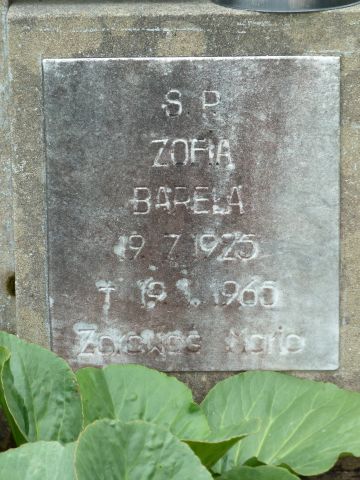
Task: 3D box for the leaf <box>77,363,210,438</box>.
[{"bbox_3d":[-0.035,0.163,2.260,0.130,0.095,0.070,-1,16,0],"label":"leaf"}]

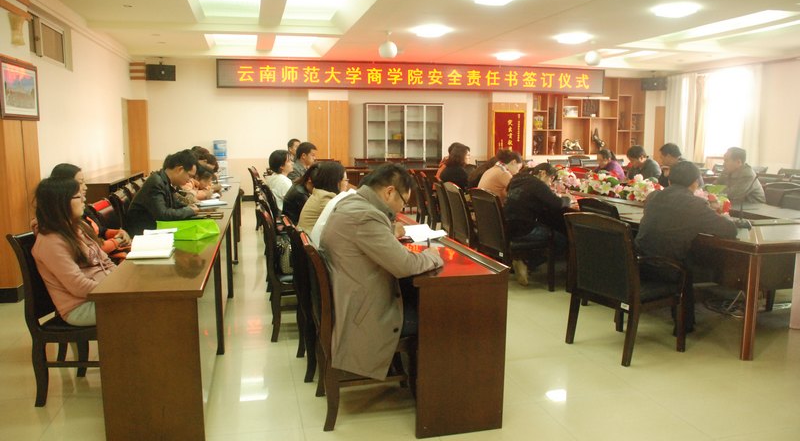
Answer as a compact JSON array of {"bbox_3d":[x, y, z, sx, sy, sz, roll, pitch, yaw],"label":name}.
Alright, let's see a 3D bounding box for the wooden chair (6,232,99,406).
[{"bbox_3d":[-1.654,0.473,3.201,0.550,0.900,0.450,1,8,2],"label":"wooden chair"}]

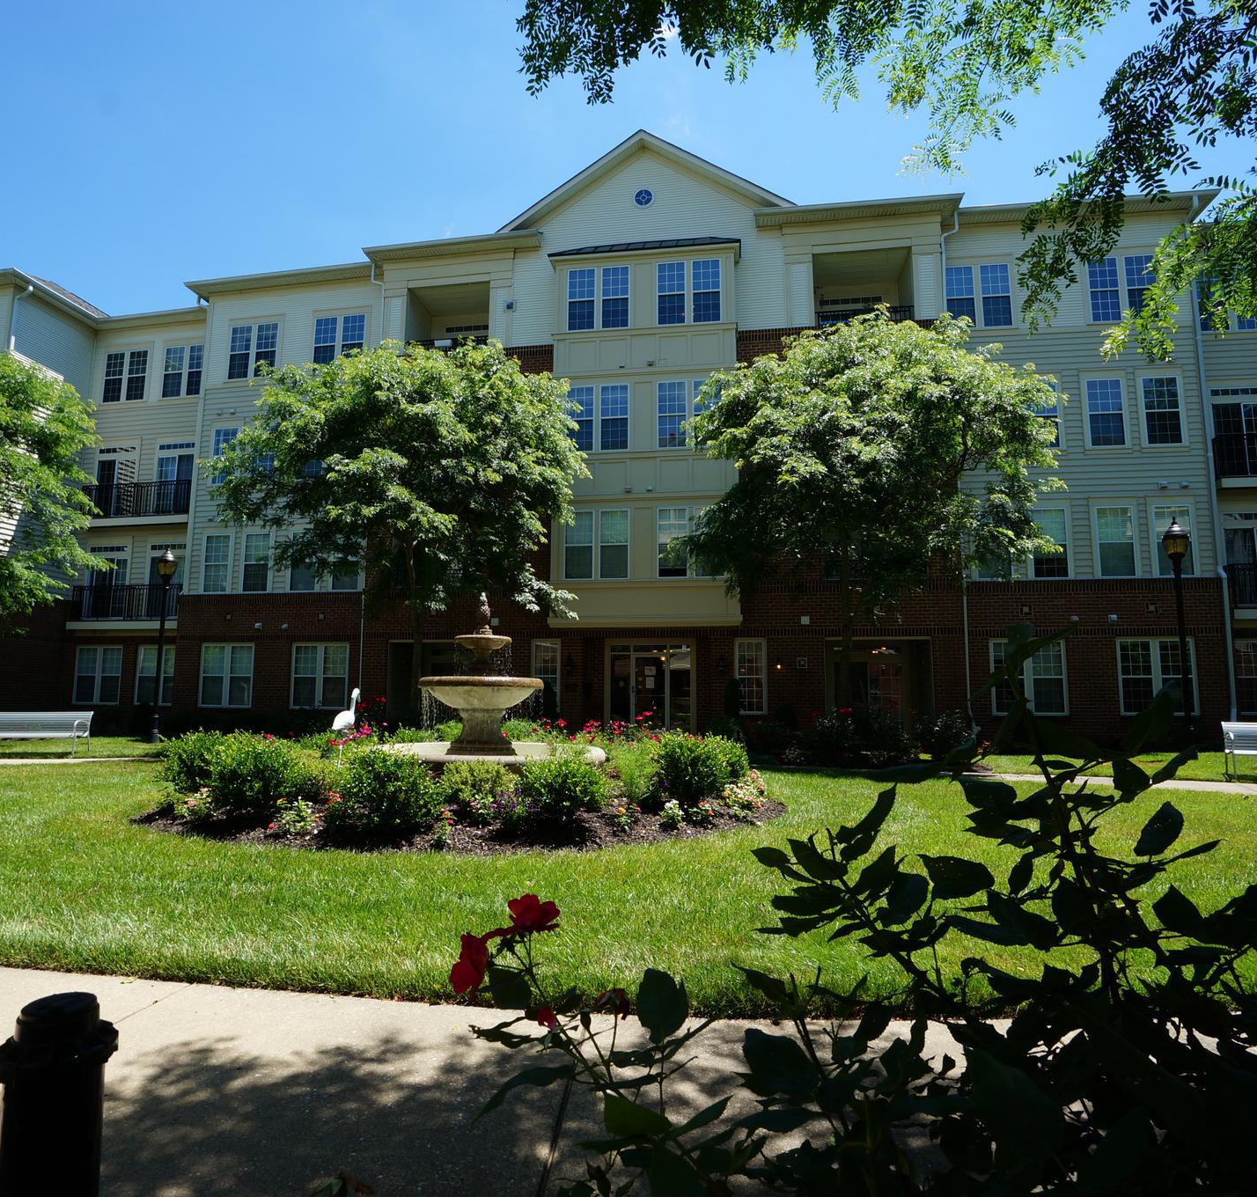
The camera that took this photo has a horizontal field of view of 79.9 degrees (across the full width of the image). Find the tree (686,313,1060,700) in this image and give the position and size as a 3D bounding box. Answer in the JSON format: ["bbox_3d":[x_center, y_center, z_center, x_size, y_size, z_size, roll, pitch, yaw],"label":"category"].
[{"bbox_3d":[4.607,-1.203,14.012,6.624,8.441,6.600,-1,-6,8],"label":"tree"}]

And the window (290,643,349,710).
[{"bbox_3d":[-8.309,2.092,20.232,1.694,1.768,0.120,-1,-7,9],"label":"window"}]

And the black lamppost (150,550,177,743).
[{"bbox_3d":[-11.151,1.089,17.973,0.460,4.721,0.460,-1,-7,9],"label":"black lamppost"}]

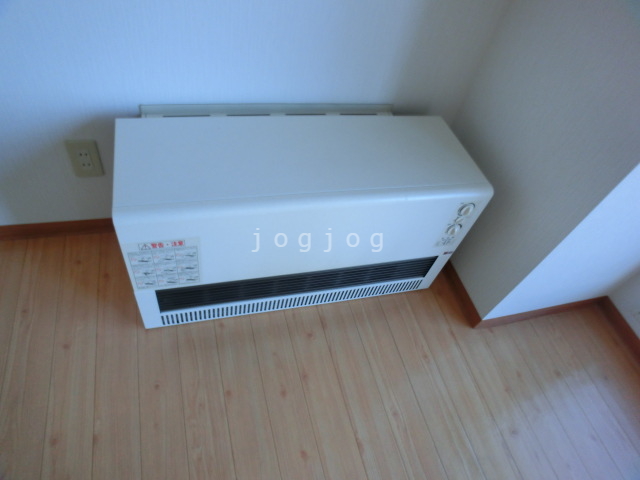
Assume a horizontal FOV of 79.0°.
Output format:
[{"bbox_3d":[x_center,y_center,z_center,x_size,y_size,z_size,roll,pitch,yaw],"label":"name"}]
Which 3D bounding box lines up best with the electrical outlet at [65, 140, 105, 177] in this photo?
[{"bbox_3d":[-0.606,-0.212,1.006,0.071,0.120,0.010,-6,54,-18],"label":"electrical outlet"}]

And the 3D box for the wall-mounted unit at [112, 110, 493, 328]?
[{"bbox_3d":[-0.055,-0.069,1.143,0.906,0.460,0.336,-6,51,-18],"label":"wall-mounted unit"}]

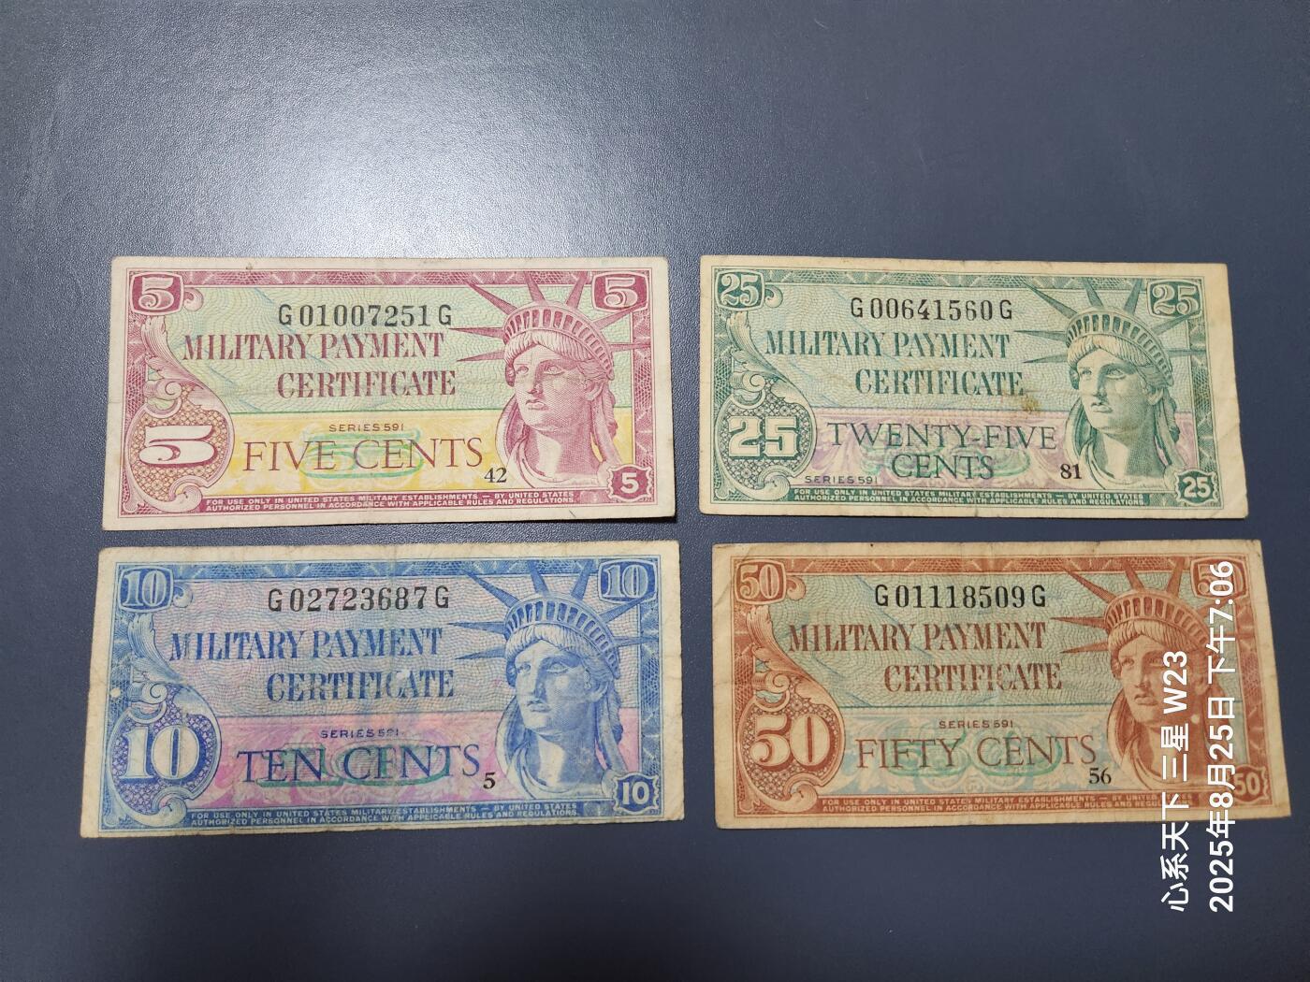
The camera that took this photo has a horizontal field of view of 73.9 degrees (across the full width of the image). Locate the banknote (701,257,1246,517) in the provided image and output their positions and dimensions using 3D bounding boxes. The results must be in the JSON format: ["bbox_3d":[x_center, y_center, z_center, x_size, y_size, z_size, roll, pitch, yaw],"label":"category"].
[{"bbox_3d":[0.064,-0.021,0.176,0.111,0.002,0.053,0,83,-2],"label":"banknote"}]

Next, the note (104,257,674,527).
[{"bbox_3d":[-0.052,-0.020,0.171,0.111,0.002,0.053,-1,83,-2],"label":"note"}]

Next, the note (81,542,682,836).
[{"bbox_3d":[-0.050,0.036,0.164,0.111,0.002,0.053,-1,83,-2],"label":"note"}]

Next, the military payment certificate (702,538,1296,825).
[{"bbox_3d":[0.067,0.037,0.168,0.111,0.002,0.053,0,83,-2],"label":"military payment certificate"}]

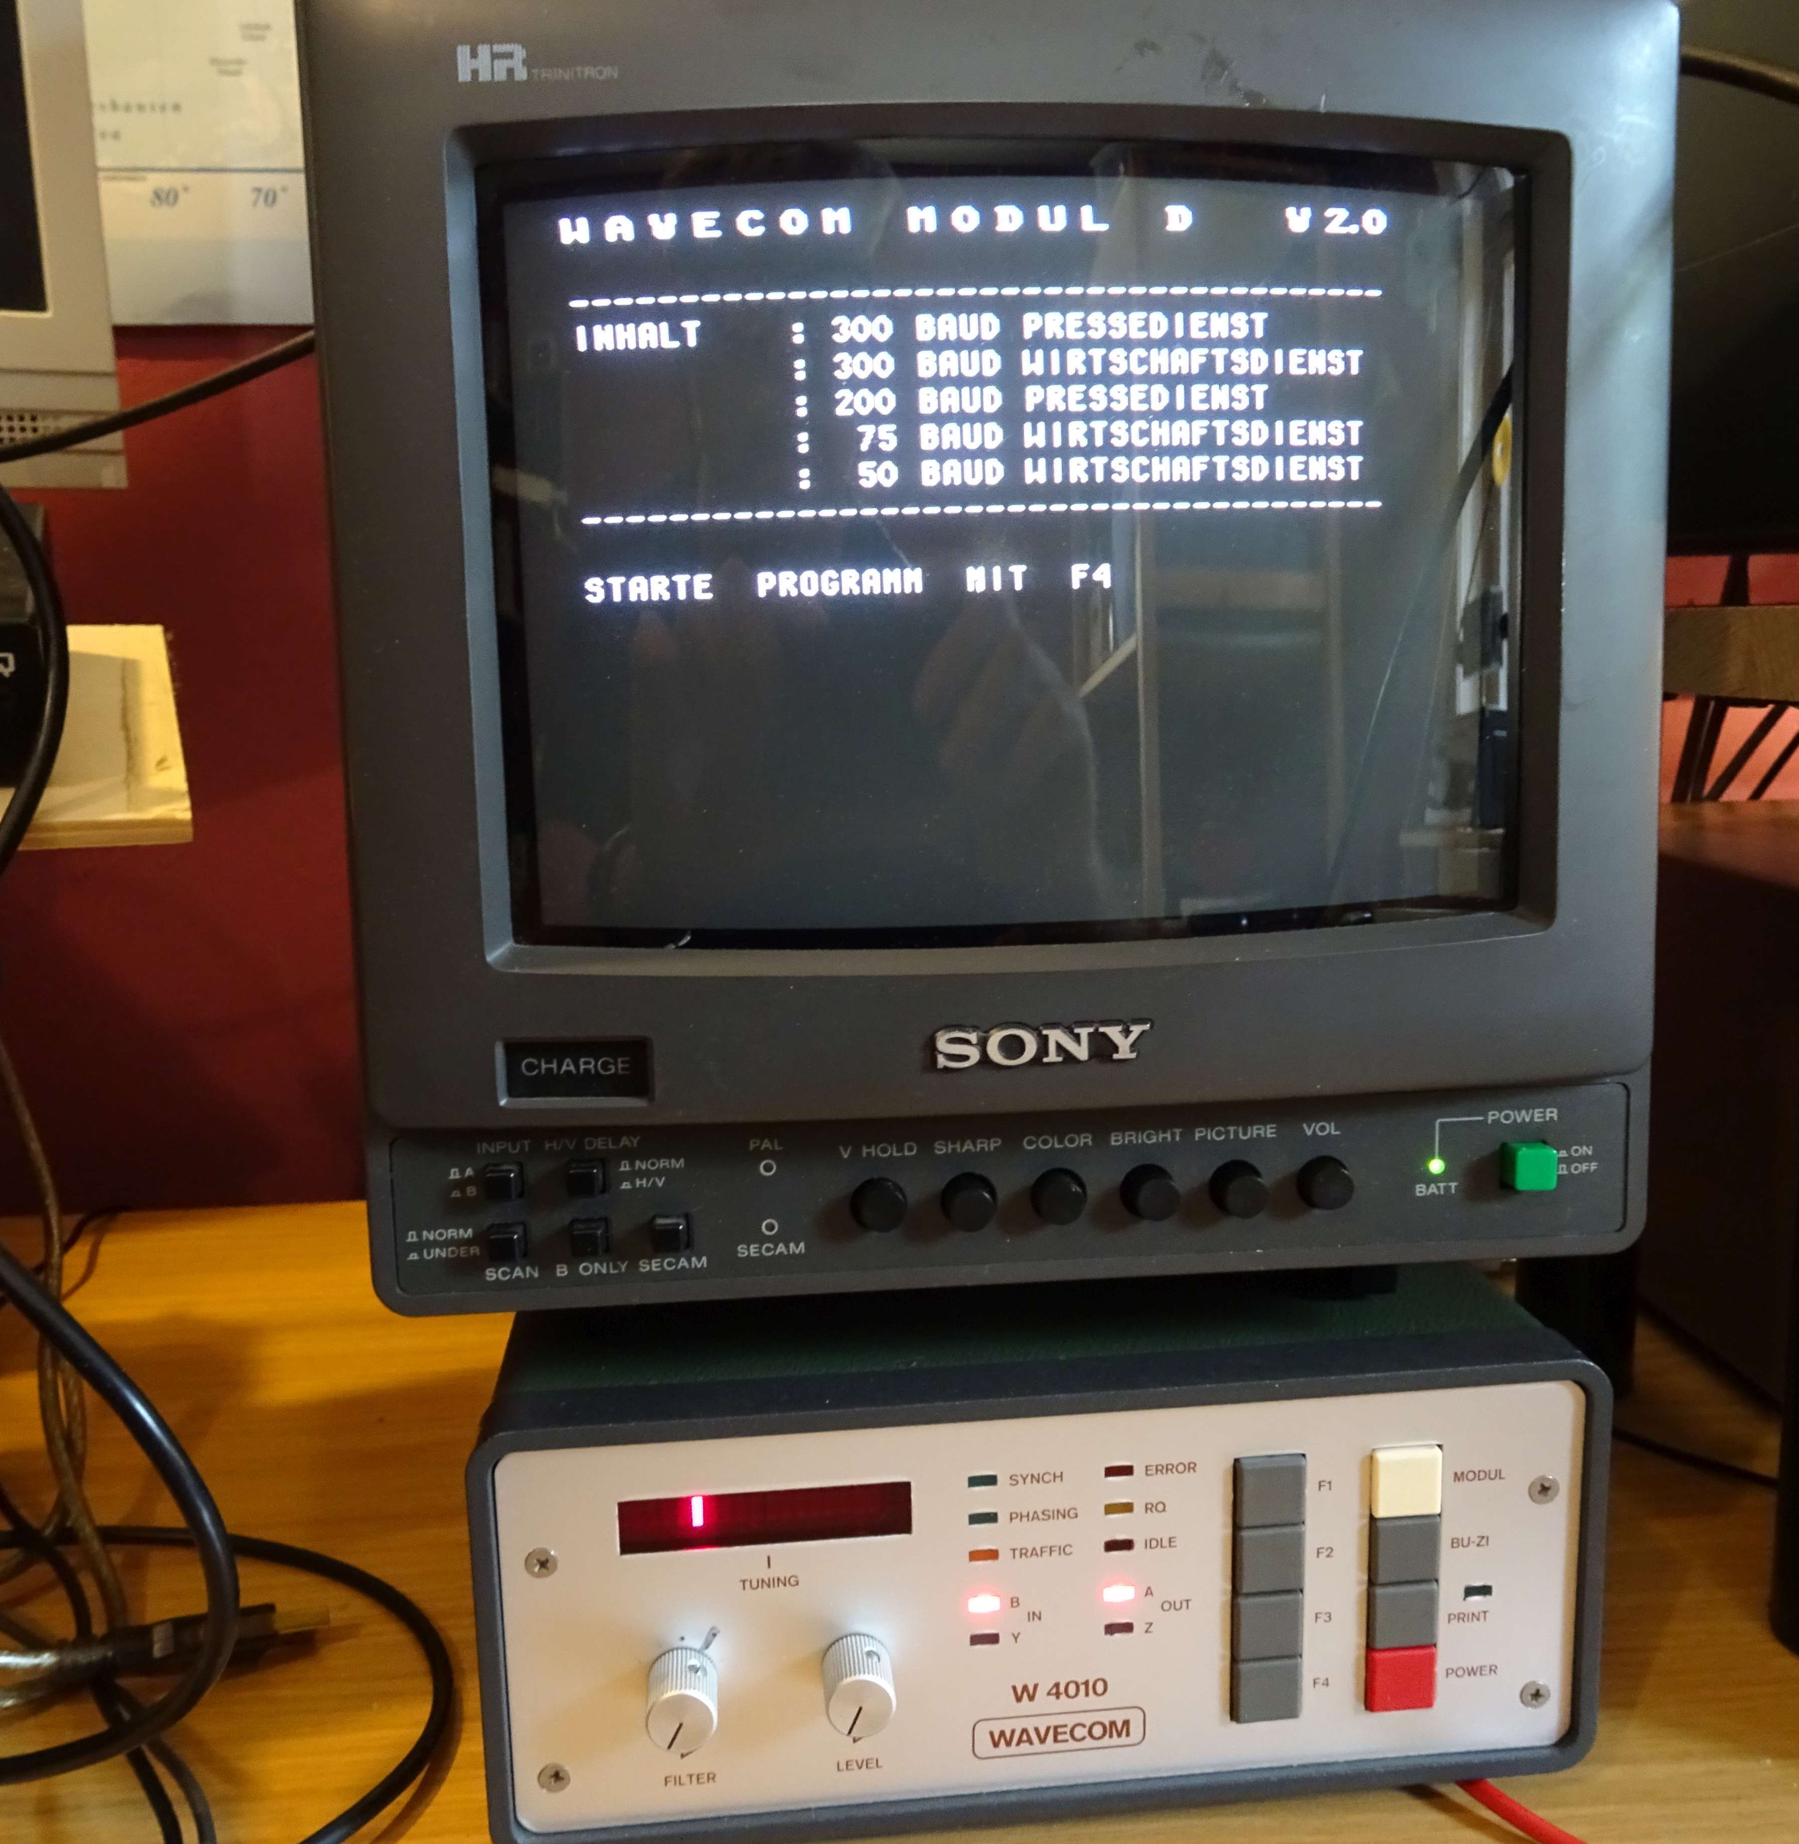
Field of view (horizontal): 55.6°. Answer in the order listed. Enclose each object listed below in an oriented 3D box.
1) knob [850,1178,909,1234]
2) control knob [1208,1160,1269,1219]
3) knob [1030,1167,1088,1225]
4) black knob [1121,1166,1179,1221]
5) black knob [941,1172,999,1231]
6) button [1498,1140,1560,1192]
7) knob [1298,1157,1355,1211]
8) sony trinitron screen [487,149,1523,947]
[{"bbox_3d":[-0.003,0.048,0.285,0.008,0.008,0.006,-2,7,-4],"label":"knob"},{"bbox_3d":[0.058,0.046,0.288,0.008,0.008,0.007,-2,7,-4],"label":"control knob"},{"bbox_3d":[0.027,0.047,0.287,0.008,0.008,0.006,-2,7,-4],"label":"knob"},{"bbox_3d":[0.043,0.046,0.287,0.008,0.008,0.007,-2,7,-4],"label":"black knob"},{"bbox_3d":[0.012,0.048,0.285,0.008,0.008,0.007,-2,7,-4],"label":"black knob"},{"bbox_3d":[0.107,0.041,0.291,0.007,0.008,0.007,-2,7,-4],"label":"button"},{"bbox_3d":[0.073,0.045,0.290,0.008,0.008,0.006,-2,7,-4],"label":"knob"},{"bbox_3d":[0.020,-0.061,0.281,0.168,0.128,0.018,-2,7,-4],"label":"sony trinitron screen"}]

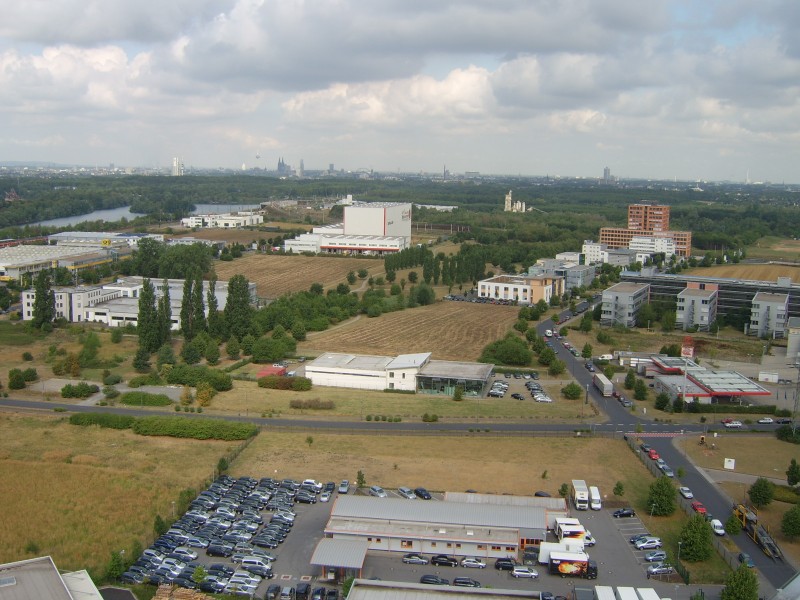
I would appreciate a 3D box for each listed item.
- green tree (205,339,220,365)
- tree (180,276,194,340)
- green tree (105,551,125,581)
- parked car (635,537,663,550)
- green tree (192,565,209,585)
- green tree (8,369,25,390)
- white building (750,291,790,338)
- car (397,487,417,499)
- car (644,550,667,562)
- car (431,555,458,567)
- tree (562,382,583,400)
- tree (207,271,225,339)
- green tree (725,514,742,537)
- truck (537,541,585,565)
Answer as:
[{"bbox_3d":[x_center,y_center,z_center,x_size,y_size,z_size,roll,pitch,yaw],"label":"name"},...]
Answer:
[{"bbox_3d":[-64.746,18.277,248.042,5.190,8.030,5.190,1,10,0],"label":"green tree"},{"bbox_3d":[-78.678,2.916,264.132,5.200,24.300,5.200,1,10,0],"label":"tree"},{"bbox_3d":[-46.716,43.816,117.533,3.040,5.550,3.040,1,10,0],"label":"green tree"},{"bbox_3d":[44.848,43.758,129.209,4.550,1.720,1.850,0,10,-8],"label":"parked car"},{"bbox_3d":[-32.362,45.094,116.503,2.600,4.000,2.600,1,10,0],"label":"green tree"},{"bbox_3d":[-116.531,23.971,217.970,4.870,5.530,4.870,1,10,0],"label":"green tree"},{"bbox_3d":[157.588,6.477,305.128,12.300,14.800,25.000,7,12,28],"label":"white building"},{"bbox_3d":[1.640,40.823,151.533,1.800,1.650,4.500,-6,13,-35],"label":"car"},{"bbox_3d":[43.342,43.473,121.427,3.700,1.500,1.650,0,10,-7],"label":"car"},{"bbox_3d":[7.850,45.602,125.429,4.550,1.450,1.780,2,10,6],"label":"car"},{"bbox_3d":[51.118,27.009,212.229,5.900,5.300,5.900,1,10,0],"label":"tree"},{"bbox_3d":[-73.609,2.002,284.689,5.580,27.301,5.580,1,10,0],"label":"tree"},{"bbox_3d":[63.225,42.927,135.917,3.130,5.220,3.130,1,10,0],"label":"green tree"},{"bbox_3d":[27.794,43.783,122.574,8.000,3.300,2.400,2,10,4],"label":"truck"}]

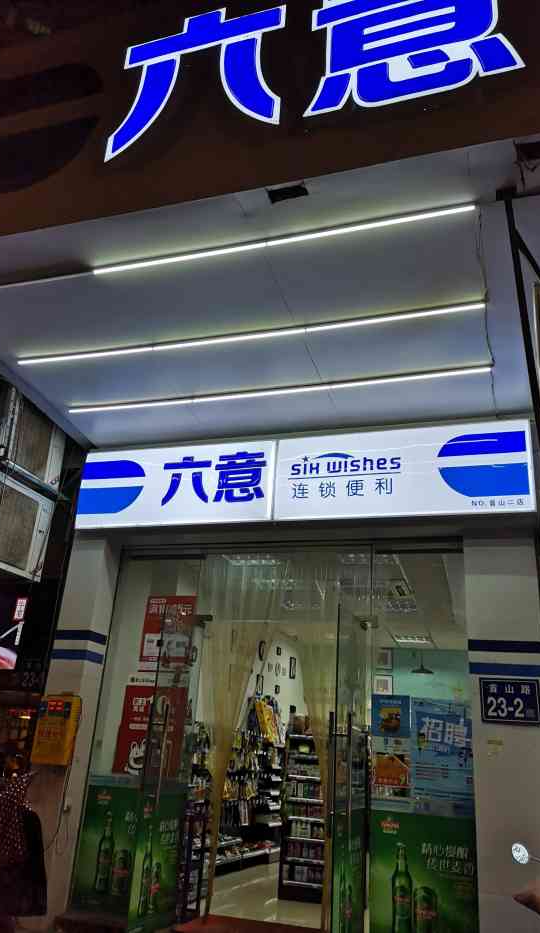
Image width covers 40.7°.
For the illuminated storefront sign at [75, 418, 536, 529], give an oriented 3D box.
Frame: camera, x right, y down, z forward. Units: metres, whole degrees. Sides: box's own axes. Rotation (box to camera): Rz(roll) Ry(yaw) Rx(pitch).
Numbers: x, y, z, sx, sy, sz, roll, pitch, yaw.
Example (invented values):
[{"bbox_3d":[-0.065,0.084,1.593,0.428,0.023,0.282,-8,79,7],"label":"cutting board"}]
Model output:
[{"bbox_3d":[0.160,0.141,6.415,4.090,0.800,0.150,-4,-25,18],"label":"illuminated storefront sign"}]

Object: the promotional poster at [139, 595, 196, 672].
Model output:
[{"bbox_3d":[-0.907,1.492,6.506,0.490,0.680,0.015,-4,-25,18],"label":"promotional poster"}]

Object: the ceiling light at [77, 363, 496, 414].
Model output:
[{"bbox_3d":[-0.071,-0.613,5.941,3.580,0.040,0.040,-4,-25,18],"label":"ceiling light"}]

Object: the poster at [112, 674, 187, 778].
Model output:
[{"bbox_3d":[-1.003,2.192,6.206,0.600,0.810,0.015,-4,-25,18],"label":"poster"}]

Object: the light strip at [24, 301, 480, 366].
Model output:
[{"bbox_3d":[-0.298,-0.942,5.249,3.550,0.040,0.040,-4,-25,18],"label":"light strip"}]

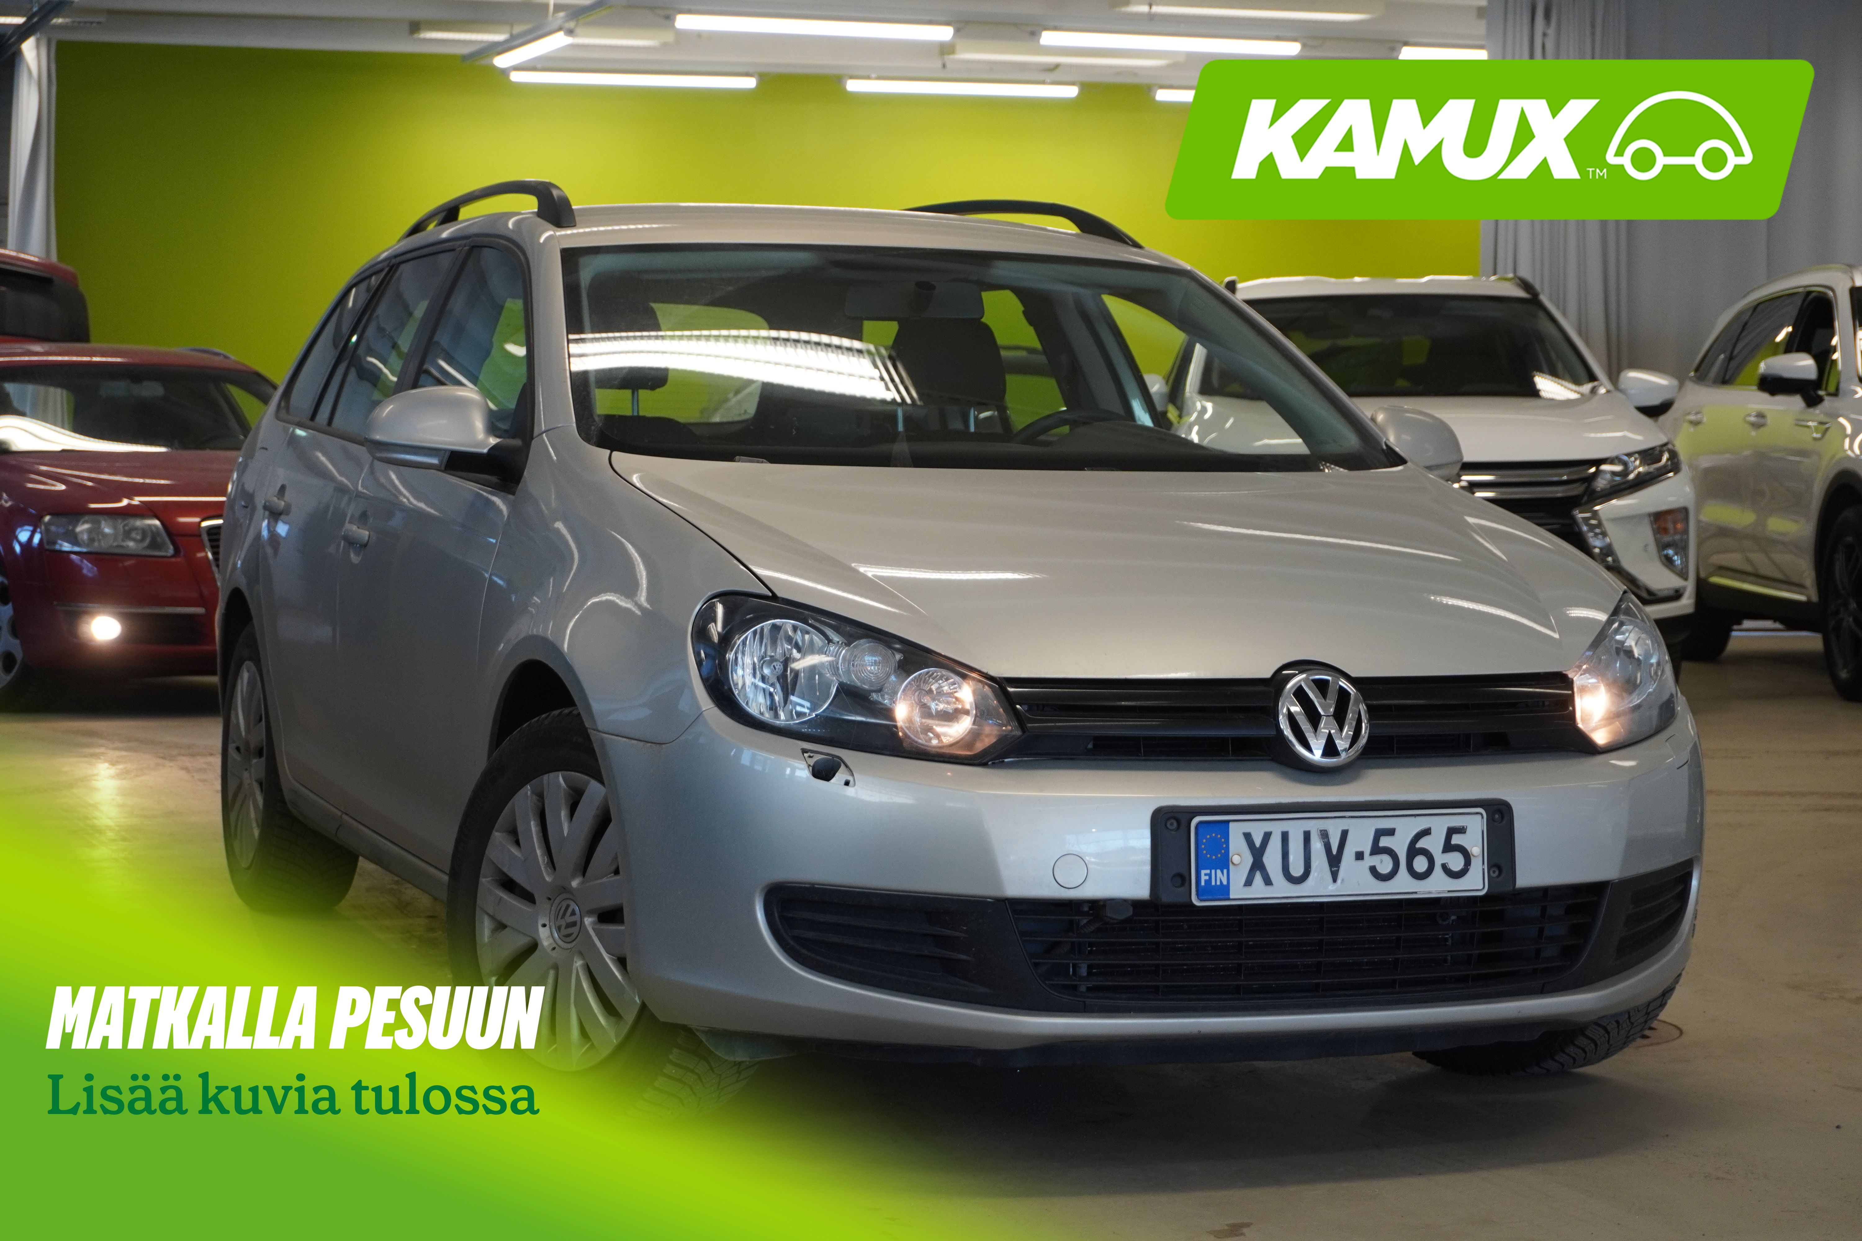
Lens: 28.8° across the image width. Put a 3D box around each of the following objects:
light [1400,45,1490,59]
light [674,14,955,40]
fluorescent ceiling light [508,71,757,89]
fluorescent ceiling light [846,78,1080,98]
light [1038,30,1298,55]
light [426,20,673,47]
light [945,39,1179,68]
[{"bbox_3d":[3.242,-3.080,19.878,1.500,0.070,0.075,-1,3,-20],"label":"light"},{"bbox_3d":[-0.628,-3.158,19.300,1.500,0.070,0.080,0,3,-12],"label":"light"},{"bbox_3d":[-1.820,-3.299,22.100,1.500,0.065,0.080,0,3,-12],"label":"fluorescent ceiling light"},{"bbox_3d":[0.200,-3.316,22.600,1.500,0.065,0.080,0,3,-12],"label":"fluorescent ceiling light"},{"bbox_3d":[1.315,-3.172,19.900,1.500,0.070,0.080,0,3,-12],"label":"light"},{"bbox_3d":[-2.336,-3.546,21.900,1.530,0.090,0.220,0,3,-12],"label":"light"},{"bbox_3d":[0.836,-3.526,22.500,1.530,0.090,0.220,0,3,-12],"label":"light"}]

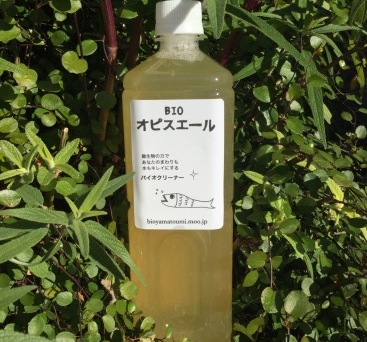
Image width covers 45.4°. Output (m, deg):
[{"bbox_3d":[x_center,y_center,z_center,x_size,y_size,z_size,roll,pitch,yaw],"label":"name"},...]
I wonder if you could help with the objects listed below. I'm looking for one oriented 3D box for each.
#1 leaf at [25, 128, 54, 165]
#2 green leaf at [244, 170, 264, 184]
[{"bbox_3d":[-0.107,-0.018,0.325,0.008,0.032,0.007,-39,-1,-32],"label":"leaf"},{"bbox_3d":[0.056,0.005,0.345,0.017,0.005,0.007,33,69,19],"label":"green leaf"}]

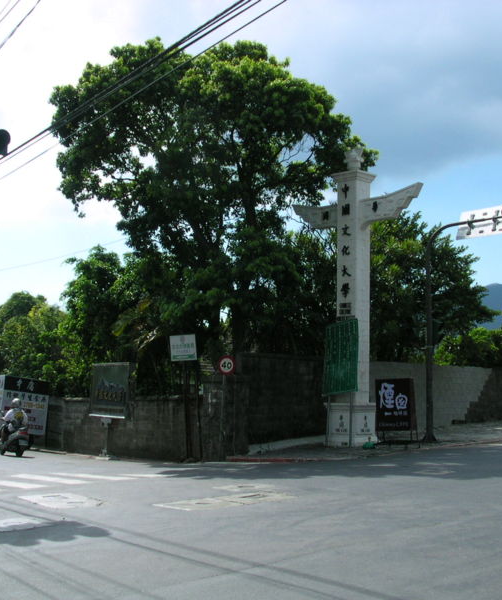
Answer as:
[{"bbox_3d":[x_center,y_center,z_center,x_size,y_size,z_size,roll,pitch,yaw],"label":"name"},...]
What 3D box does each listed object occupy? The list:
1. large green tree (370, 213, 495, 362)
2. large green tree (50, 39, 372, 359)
[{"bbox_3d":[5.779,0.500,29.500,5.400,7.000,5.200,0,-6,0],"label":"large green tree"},{"bbox_3d":[-1.171,-1.992,26.000,9.400,11.600,9.000,0,-6,0],"label":"large green tree"}]

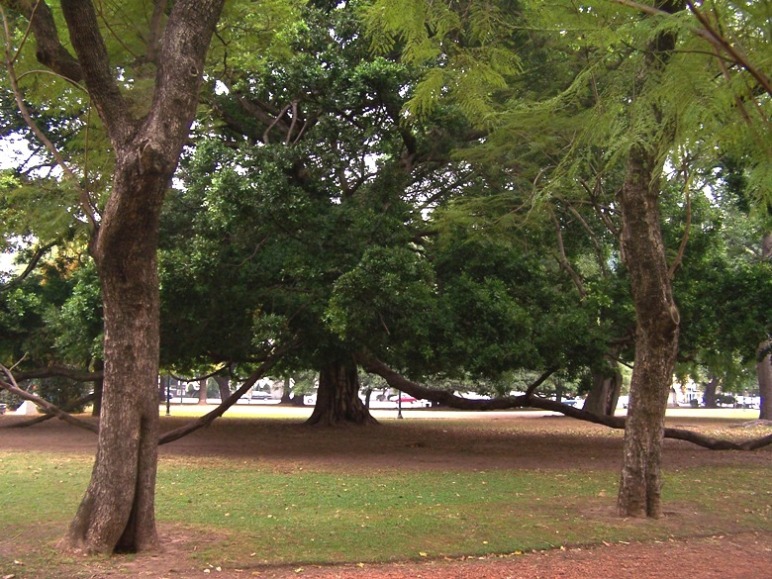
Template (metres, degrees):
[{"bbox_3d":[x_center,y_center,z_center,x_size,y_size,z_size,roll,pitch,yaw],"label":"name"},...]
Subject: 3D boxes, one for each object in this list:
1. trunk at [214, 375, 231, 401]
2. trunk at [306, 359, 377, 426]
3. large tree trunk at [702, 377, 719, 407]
[{"bbox_3d":[-15.819,9.603,82.000,1.500,2.750,1.300,0,-7,0],"label":"trunk"},{"bbox_3d":[-1.969,4.558,37.500,3.050,3.000,3.000,0,-7,0],"label":"trunk"},{"bbox_3d":[26.419,8.386,69.000,1.300,2.600,1.250,0,-7,0],"label":"large tree trunk"}]

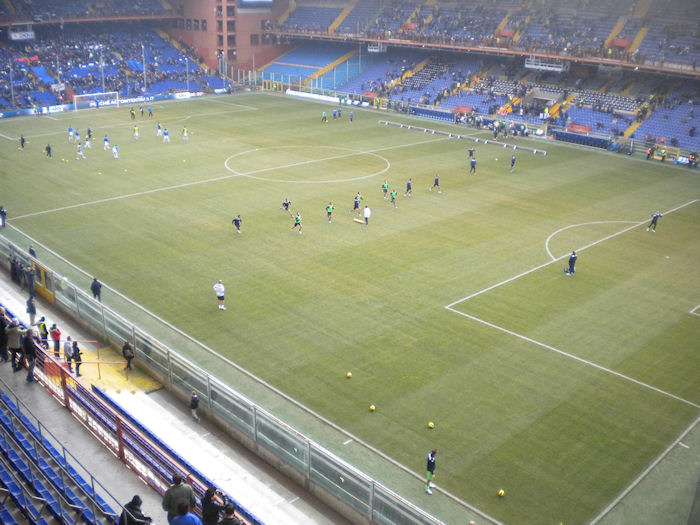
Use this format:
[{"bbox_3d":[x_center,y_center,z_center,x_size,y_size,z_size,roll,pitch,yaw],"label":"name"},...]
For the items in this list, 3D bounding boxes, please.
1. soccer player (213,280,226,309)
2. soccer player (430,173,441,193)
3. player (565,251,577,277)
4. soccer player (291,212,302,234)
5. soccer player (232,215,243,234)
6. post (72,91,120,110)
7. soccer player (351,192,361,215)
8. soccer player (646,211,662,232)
[{"bbox_3d":[-8.236,2.026,44.687,0.550,1.830,0.620,11,23,26],"label":"soccer player"},{"bbox_3d":[8.787,-8.067,71.813,0.950,1.780,0.550,13,24,29],"label":"soccer player"},{"bbox_3d":[15.883,0.078,50.707,0.650,1.840,0.550,-11,24,-28],"label":"player"},{"bbox_3d":[-4.387,-3.296,58.881,1.000,1.740,0.650,16,26,35],"label":"soccer player"},{"bbox_3d":[-9.268,-3.217,58.610,0.700,1.650,0.700,19,27,38],"label":"soccer player"},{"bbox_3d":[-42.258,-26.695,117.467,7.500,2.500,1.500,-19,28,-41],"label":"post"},{"bbox_3d":[0.531,-5.207,64.098,0.950,1.720,0.600,16,25,34],"label":"soccer player"},{"bbox_3d":[26.207,-3.610,60.878,0.850,1.750,1.000,17,26,37],"label":"soccer player"}]

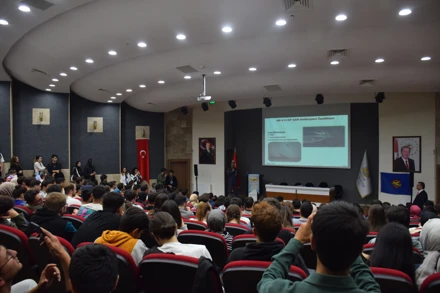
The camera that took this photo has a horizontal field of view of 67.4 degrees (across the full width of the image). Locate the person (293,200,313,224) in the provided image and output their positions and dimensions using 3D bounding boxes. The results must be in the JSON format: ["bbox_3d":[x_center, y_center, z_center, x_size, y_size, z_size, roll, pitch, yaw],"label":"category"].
[{"bbox_3d":[1.380,1.470,5.250,0.500,1.280,0.750,0,0,19],"label":"person"}]

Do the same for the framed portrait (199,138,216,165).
[{"bbox_3d":[-0.610,0.238,16.364,0.950,1.330,0.050,0,0,25],"label":"framed portrait"}]

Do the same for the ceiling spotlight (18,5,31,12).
[{"bbox_3d":[-3.939,-2.774,6.650,0.200,0.080,0.200,0,0,0],"label":"ceiling spotlight"}]

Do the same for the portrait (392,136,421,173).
[{"bbox_3d":[7.221,0.327,12.705,0.980,1.380,0.050,0,0,25],"label":"portrait"}]

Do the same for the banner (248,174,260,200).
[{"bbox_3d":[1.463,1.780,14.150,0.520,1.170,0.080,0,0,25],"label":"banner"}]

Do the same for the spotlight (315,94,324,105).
[{"bbox_3d":[4.001,-1.881,13.200,0.340,0.420,0.380,0,0,25],"label":"spotlight"}]

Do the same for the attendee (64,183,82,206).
[{"bbox_3d":[-2.740,1.340,6.470,0.500,1.280,0.750,0,0,35],"label":"attendee"}]

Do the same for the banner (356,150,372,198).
[{"bbox_3d":[5.969,1.154,13.600,0.650,2.000,0.350,0,0,25],"label":"banner"}]

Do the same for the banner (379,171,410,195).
[{"bbox_3d":[6.558,1.394,12.300,0.980,0.840,0.080,0,0,32],"label":"banner"}]

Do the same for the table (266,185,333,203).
[{"bbox_3d":[3.220,1.980,13.450,2.550,0.750,0.750,0,0,25],"label":"table"}]

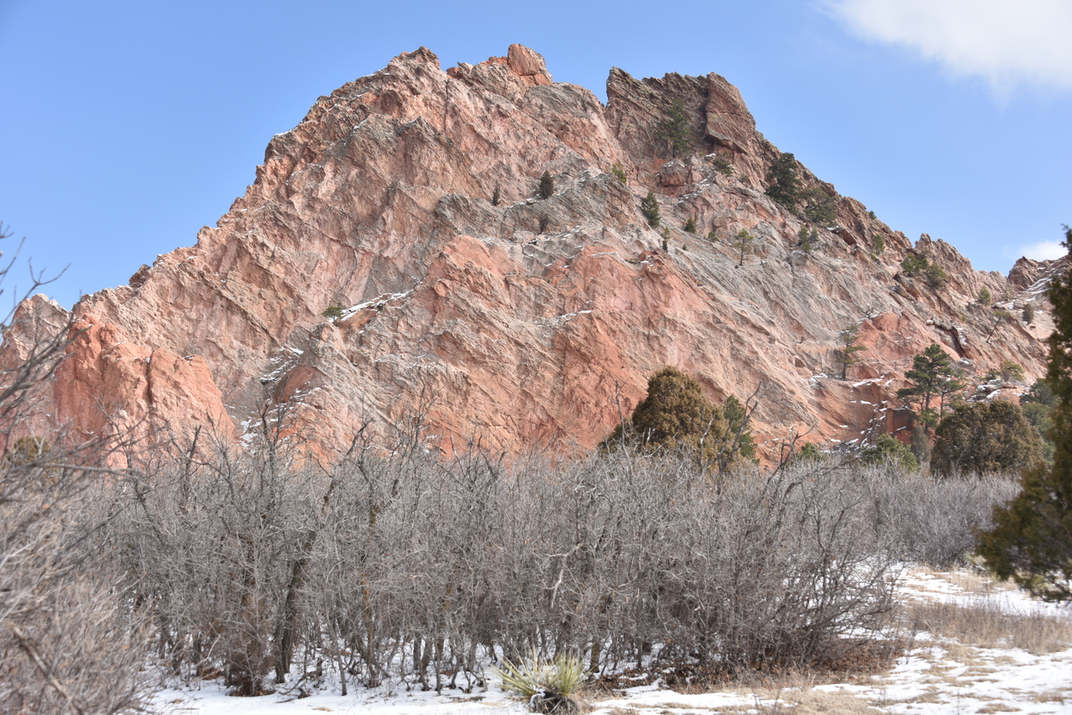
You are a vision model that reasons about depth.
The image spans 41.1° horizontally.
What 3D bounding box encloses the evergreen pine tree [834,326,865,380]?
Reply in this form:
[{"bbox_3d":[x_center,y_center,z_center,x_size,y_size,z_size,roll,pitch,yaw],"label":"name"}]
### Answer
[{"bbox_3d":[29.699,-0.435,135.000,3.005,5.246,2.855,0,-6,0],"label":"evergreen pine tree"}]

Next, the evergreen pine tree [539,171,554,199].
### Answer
[{"bbox_3d":[1.230,-20.226,168.000,1.968,3.363,1.870,0,-6,0],"label":"evergreen pine tree"}]

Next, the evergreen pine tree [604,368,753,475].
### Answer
[{"bbox_3d":[5.494,3.142,55.000,5.671,5.440,4.820,0,-6,0],"label":"evergreen pine tree"}]

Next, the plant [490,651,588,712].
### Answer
[{"bbox_3d":[0.026,2.497,11.000,0.741,0.408,0.704,0,-6,0],"label":"plant"}]

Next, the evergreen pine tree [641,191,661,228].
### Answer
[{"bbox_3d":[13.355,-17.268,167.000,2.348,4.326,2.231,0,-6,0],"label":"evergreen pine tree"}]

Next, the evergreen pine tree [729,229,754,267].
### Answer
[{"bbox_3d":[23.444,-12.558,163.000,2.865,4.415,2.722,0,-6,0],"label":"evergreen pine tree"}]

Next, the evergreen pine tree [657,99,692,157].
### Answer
[{"bbox_3d":[17.647,-29.269,182.000,4.478,7.287,4.254,0,-6,0],"label":"evergreen pine tree"}]

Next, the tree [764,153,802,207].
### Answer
[{"bbox_3d":[30.194,-21.684,175.000,4.511,6.800,4.286,0,-6,0],"label":"tree"}]

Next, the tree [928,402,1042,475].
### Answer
[{"bbox_3d":[20.545,4.284,65.000,5.103,4.669,4.848,0,-6,0],"label":"tree"}]

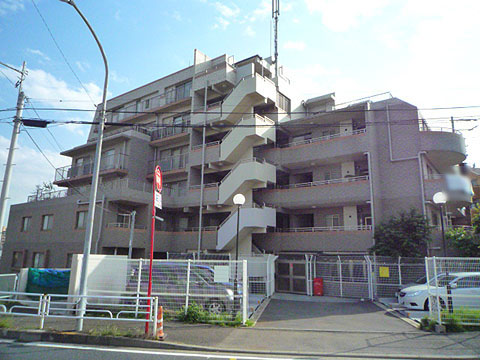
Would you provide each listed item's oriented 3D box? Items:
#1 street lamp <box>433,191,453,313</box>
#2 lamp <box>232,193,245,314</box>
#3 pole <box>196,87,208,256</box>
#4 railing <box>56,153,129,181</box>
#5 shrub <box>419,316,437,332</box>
[{"bbox_3d":[6.221,2.293,10.479,0.410,3.960,0.410,1,-11,0],"label":"street lamp"},{"bbox_3d":[-0.086,2.396,11.350,0.410,3.980,0.410,1,-11,0],"label":"lamp"},{"bbox_3d":[-2.554,-0.339,23.484,0.170,13.500,0.170,1,-11,0],"label":"pole"},{"bbox_3d":[-13.108,-0.807,30.256,10.000,1.250,0.950,-7,-14,35],"label":"railing"},{"bbox_3d":[4.977,3.784,9.220,0.440,0.380,0.400,1,-11,0],"label":"shrub"}]

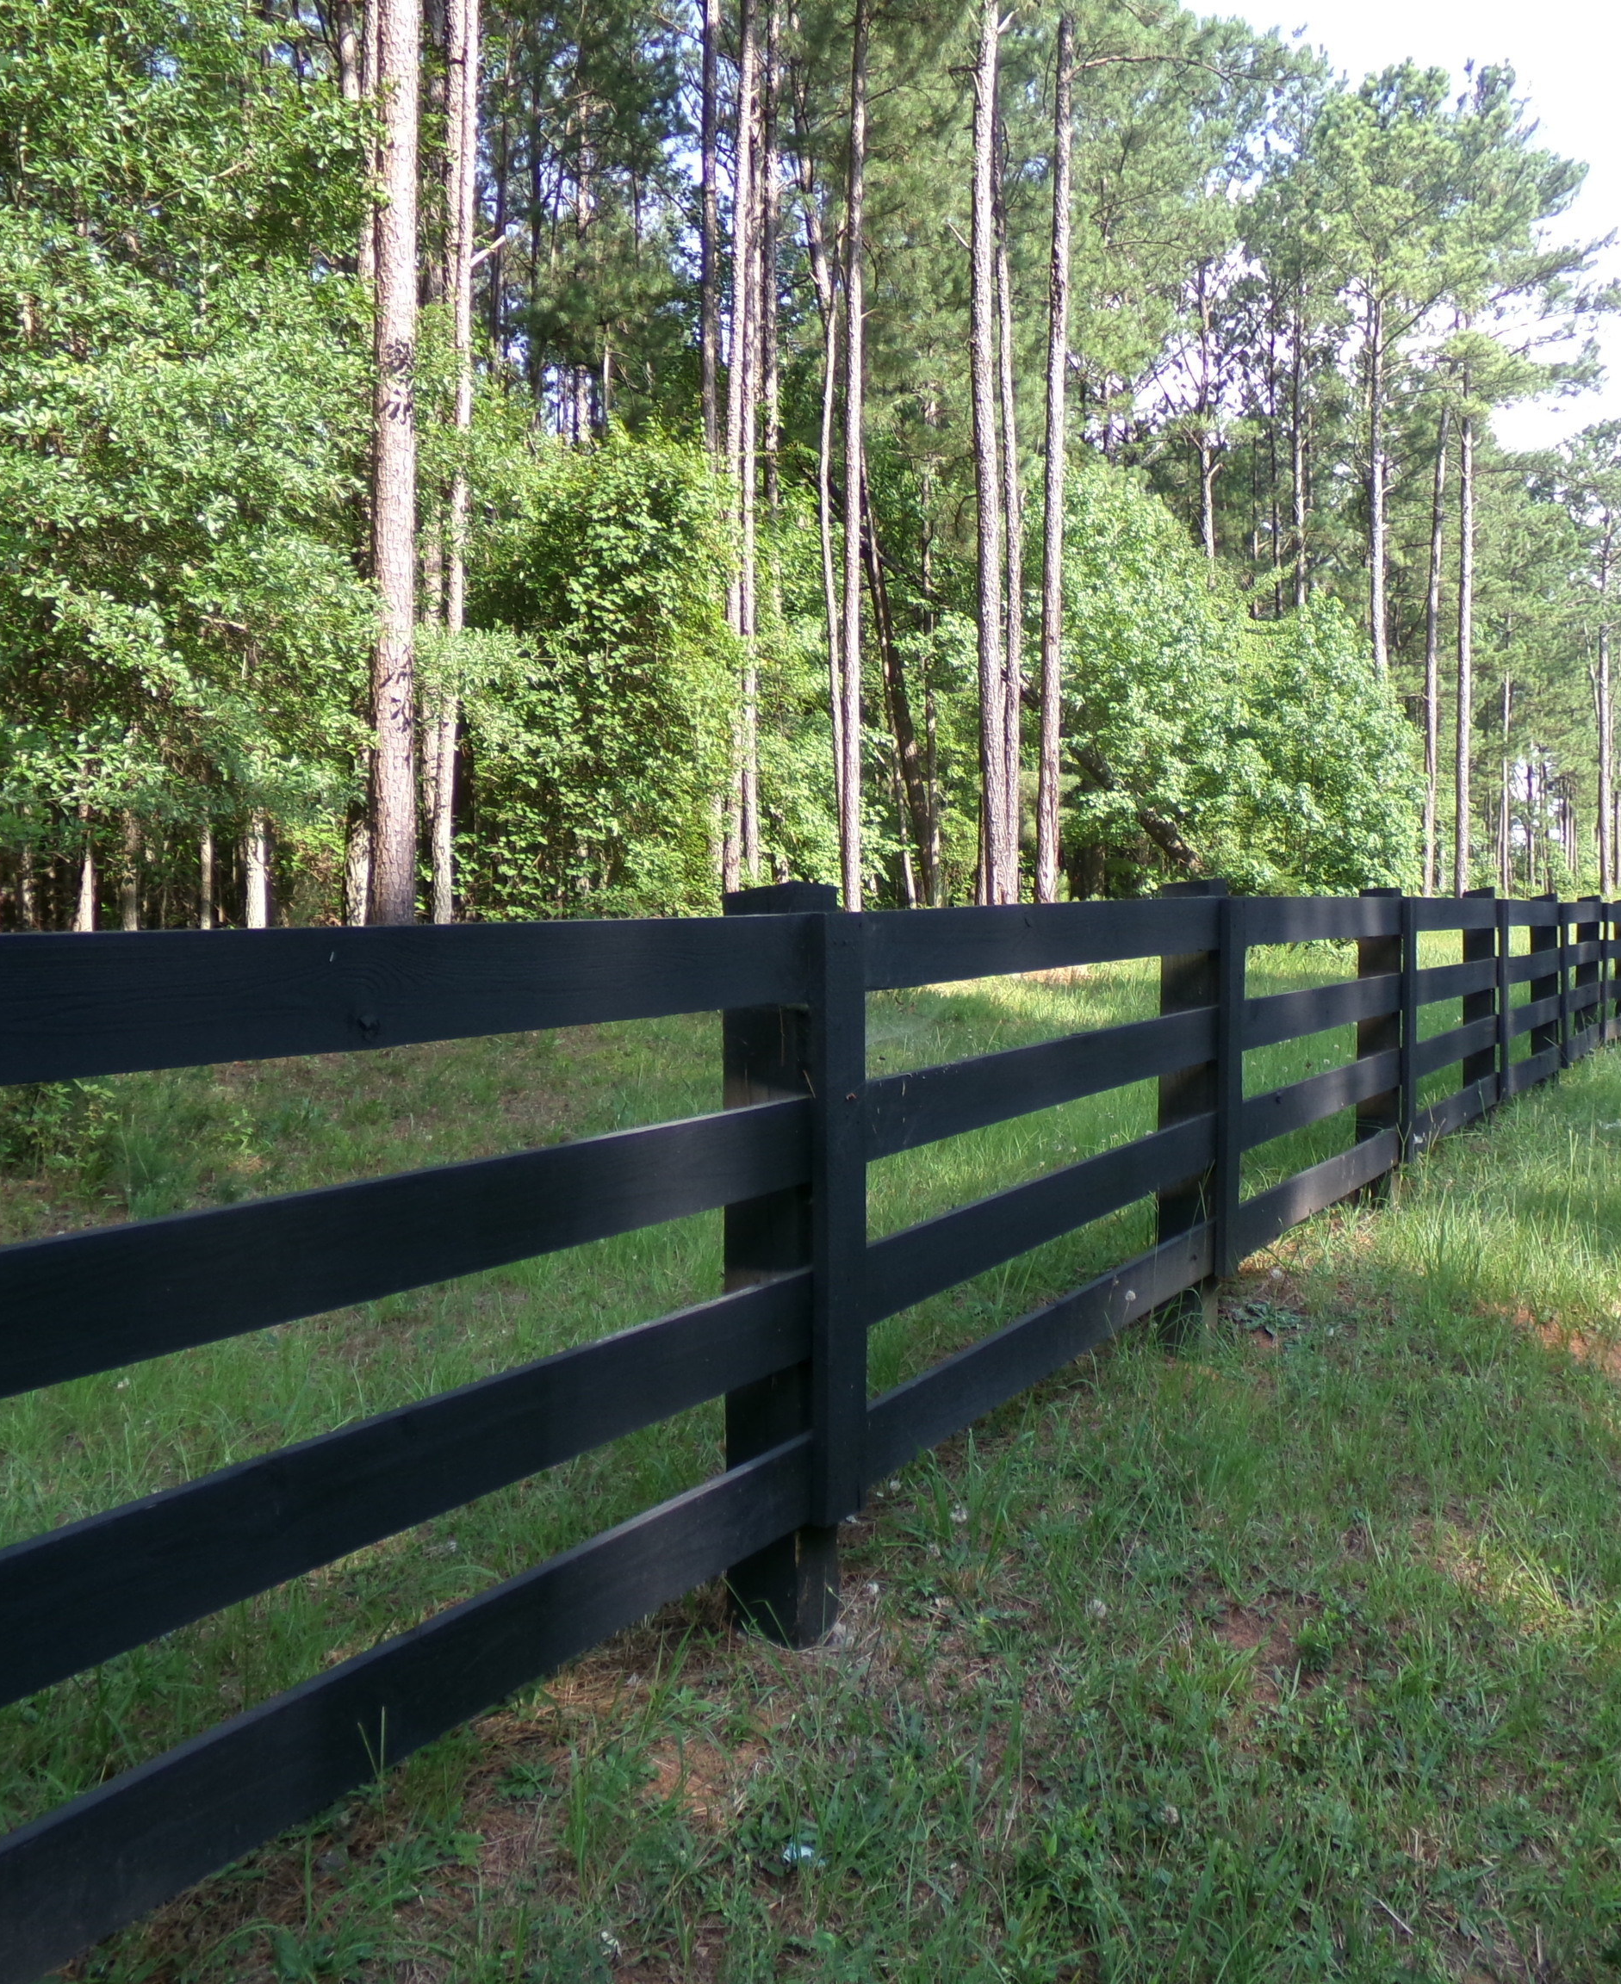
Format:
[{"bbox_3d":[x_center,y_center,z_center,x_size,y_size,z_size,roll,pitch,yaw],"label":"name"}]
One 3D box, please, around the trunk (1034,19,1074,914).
[{"bbox_3d":[3.723,-7.777,28.000,0.360,14.400,0.360,0,3,0],"label":"trunk"}]

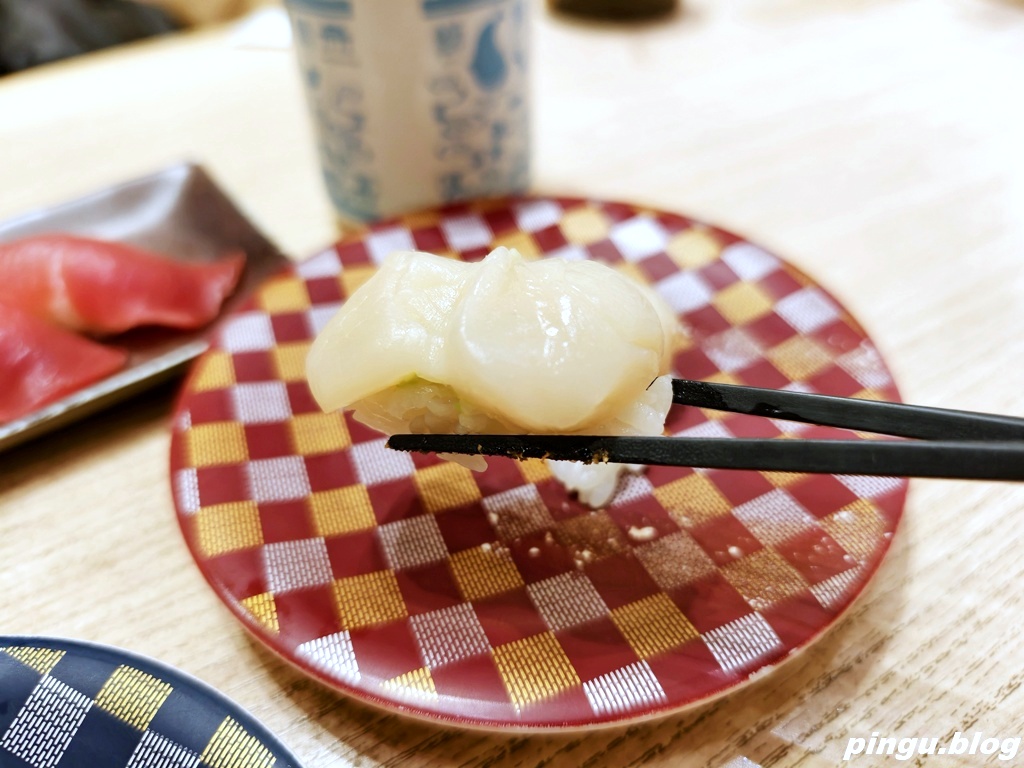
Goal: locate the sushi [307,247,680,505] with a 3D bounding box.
[{"bbox_3d":[-0.004,-0.003,0.123,0.065,0.034,0.036,4,40,6],"label":"sushi"}]

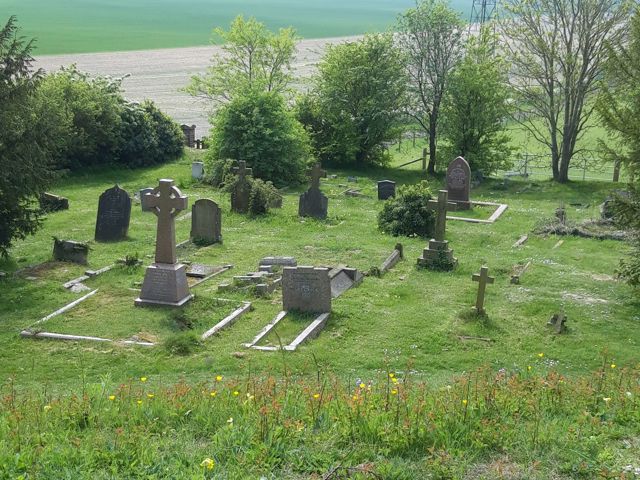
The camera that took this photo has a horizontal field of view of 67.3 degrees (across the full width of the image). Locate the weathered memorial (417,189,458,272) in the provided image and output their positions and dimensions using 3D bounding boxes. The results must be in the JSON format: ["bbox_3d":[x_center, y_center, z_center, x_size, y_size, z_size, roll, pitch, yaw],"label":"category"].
[{"bbox_3d":[2.748,-0.256,11.017,0.845,1.751,0.742,5,16,13],"label":"weathered memorial"}]

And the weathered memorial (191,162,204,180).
[{"bbox_3d":[-5.741,-3.264,22.493,0.520,0.820,0.200,5,16,17],"label":"weathered memorial"}]

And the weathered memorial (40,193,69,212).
[{"bbox_3d":[-8.638,-1.257,15.579,0.875,0.515,0.309,4,16,10],"label":"weathered memorial"}]

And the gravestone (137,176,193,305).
[{"bbox_3d":[-2.597,0.067,8.030,0.830,2.070,0.460,10,16,17],"label":"gravestone"}]

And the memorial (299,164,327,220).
[{"bbox_3d":[-0.204,-1.538,15.064,0.865,1.710,0.227,6,17,14],"label":"memorial"}]

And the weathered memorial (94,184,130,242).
[{"bbox_3d":[-5.253,-0.679,12.112,0.830,1.450,0.140,11,15,10],"label":"weathered memorial"}]

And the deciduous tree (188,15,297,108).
[{"bbox_3d":[-3.703,-7.103,24.544,5.200,7.300,4.600,1,15,0],"label":"deciduous tree"}]

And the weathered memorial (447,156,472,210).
[{"bbox_3d":[5.080,-2.020,17.319,0.824,1.772,0.227,5,16,13],"label":"weathered memorial"}]

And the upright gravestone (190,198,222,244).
[{"bbox_3d":[-2.974,-0.495,12.552,0.772,1.112,0.165,7,17,19],"label":"upright gravestone"}]

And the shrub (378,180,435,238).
[{"bbox_3d":[2.295,-0.817,12.384,1.300,1.230,1.200,5,14,14],"label":"shrub"}]

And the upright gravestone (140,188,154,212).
[{"bbox_3d":[-5.125,-1.229,14.841,0.680,0.720,0.120,5,14,14],"label":"upright gravestone"}]

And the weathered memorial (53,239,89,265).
[{"bbox_3d":[-5.326,0.247,10.349,0.740,0.480,0.140,7,14,19],"label":"weathered memorial"}]

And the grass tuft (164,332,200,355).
[{"bbox_3d":[-1.887,1.363,6.571,0.460,0.220,0.380,1,15,0],"label":"grass tuft"}]

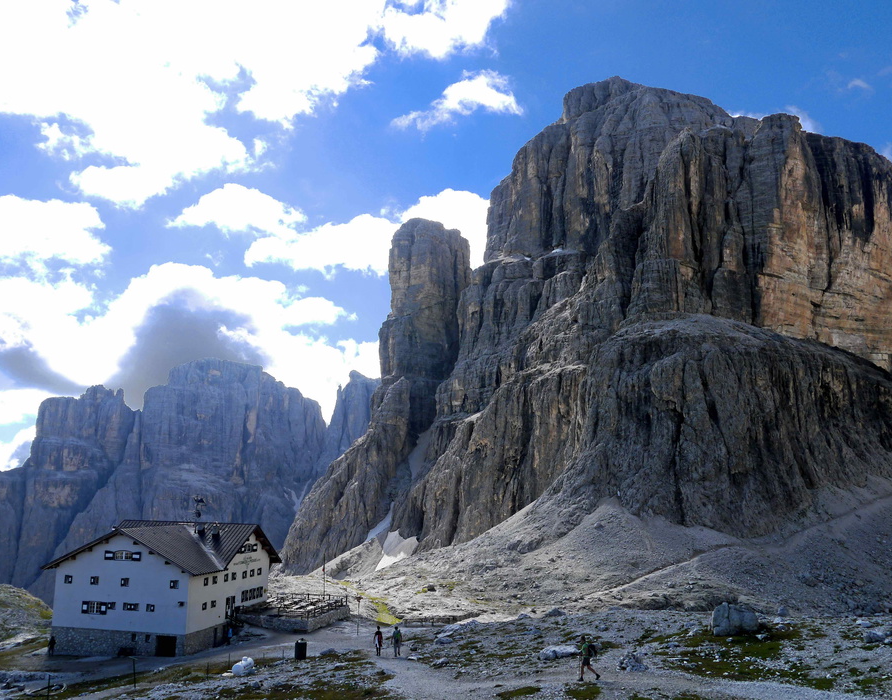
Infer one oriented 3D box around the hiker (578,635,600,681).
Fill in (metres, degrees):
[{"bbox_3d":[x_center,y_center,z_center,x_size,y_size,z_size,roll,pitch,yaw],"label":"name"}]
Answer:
[{"bbox_3d":[5.807,12.543,30.659,0.950,1.740,0.580,-1,-11,9],"label":"hiker"}]

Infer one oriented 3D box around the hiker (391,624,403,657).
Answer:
[{"bbox_3d":[-3.020,17.801,45.984,0.620,1.740,0.550,3,-11,-12],"label":"hiker"}]

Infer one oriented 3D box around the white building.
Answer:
[{"bbox_3d":[-30.262,25.405,82.698,17.930,12.580,17.810,-3,-11,16],"label":"white building"}]

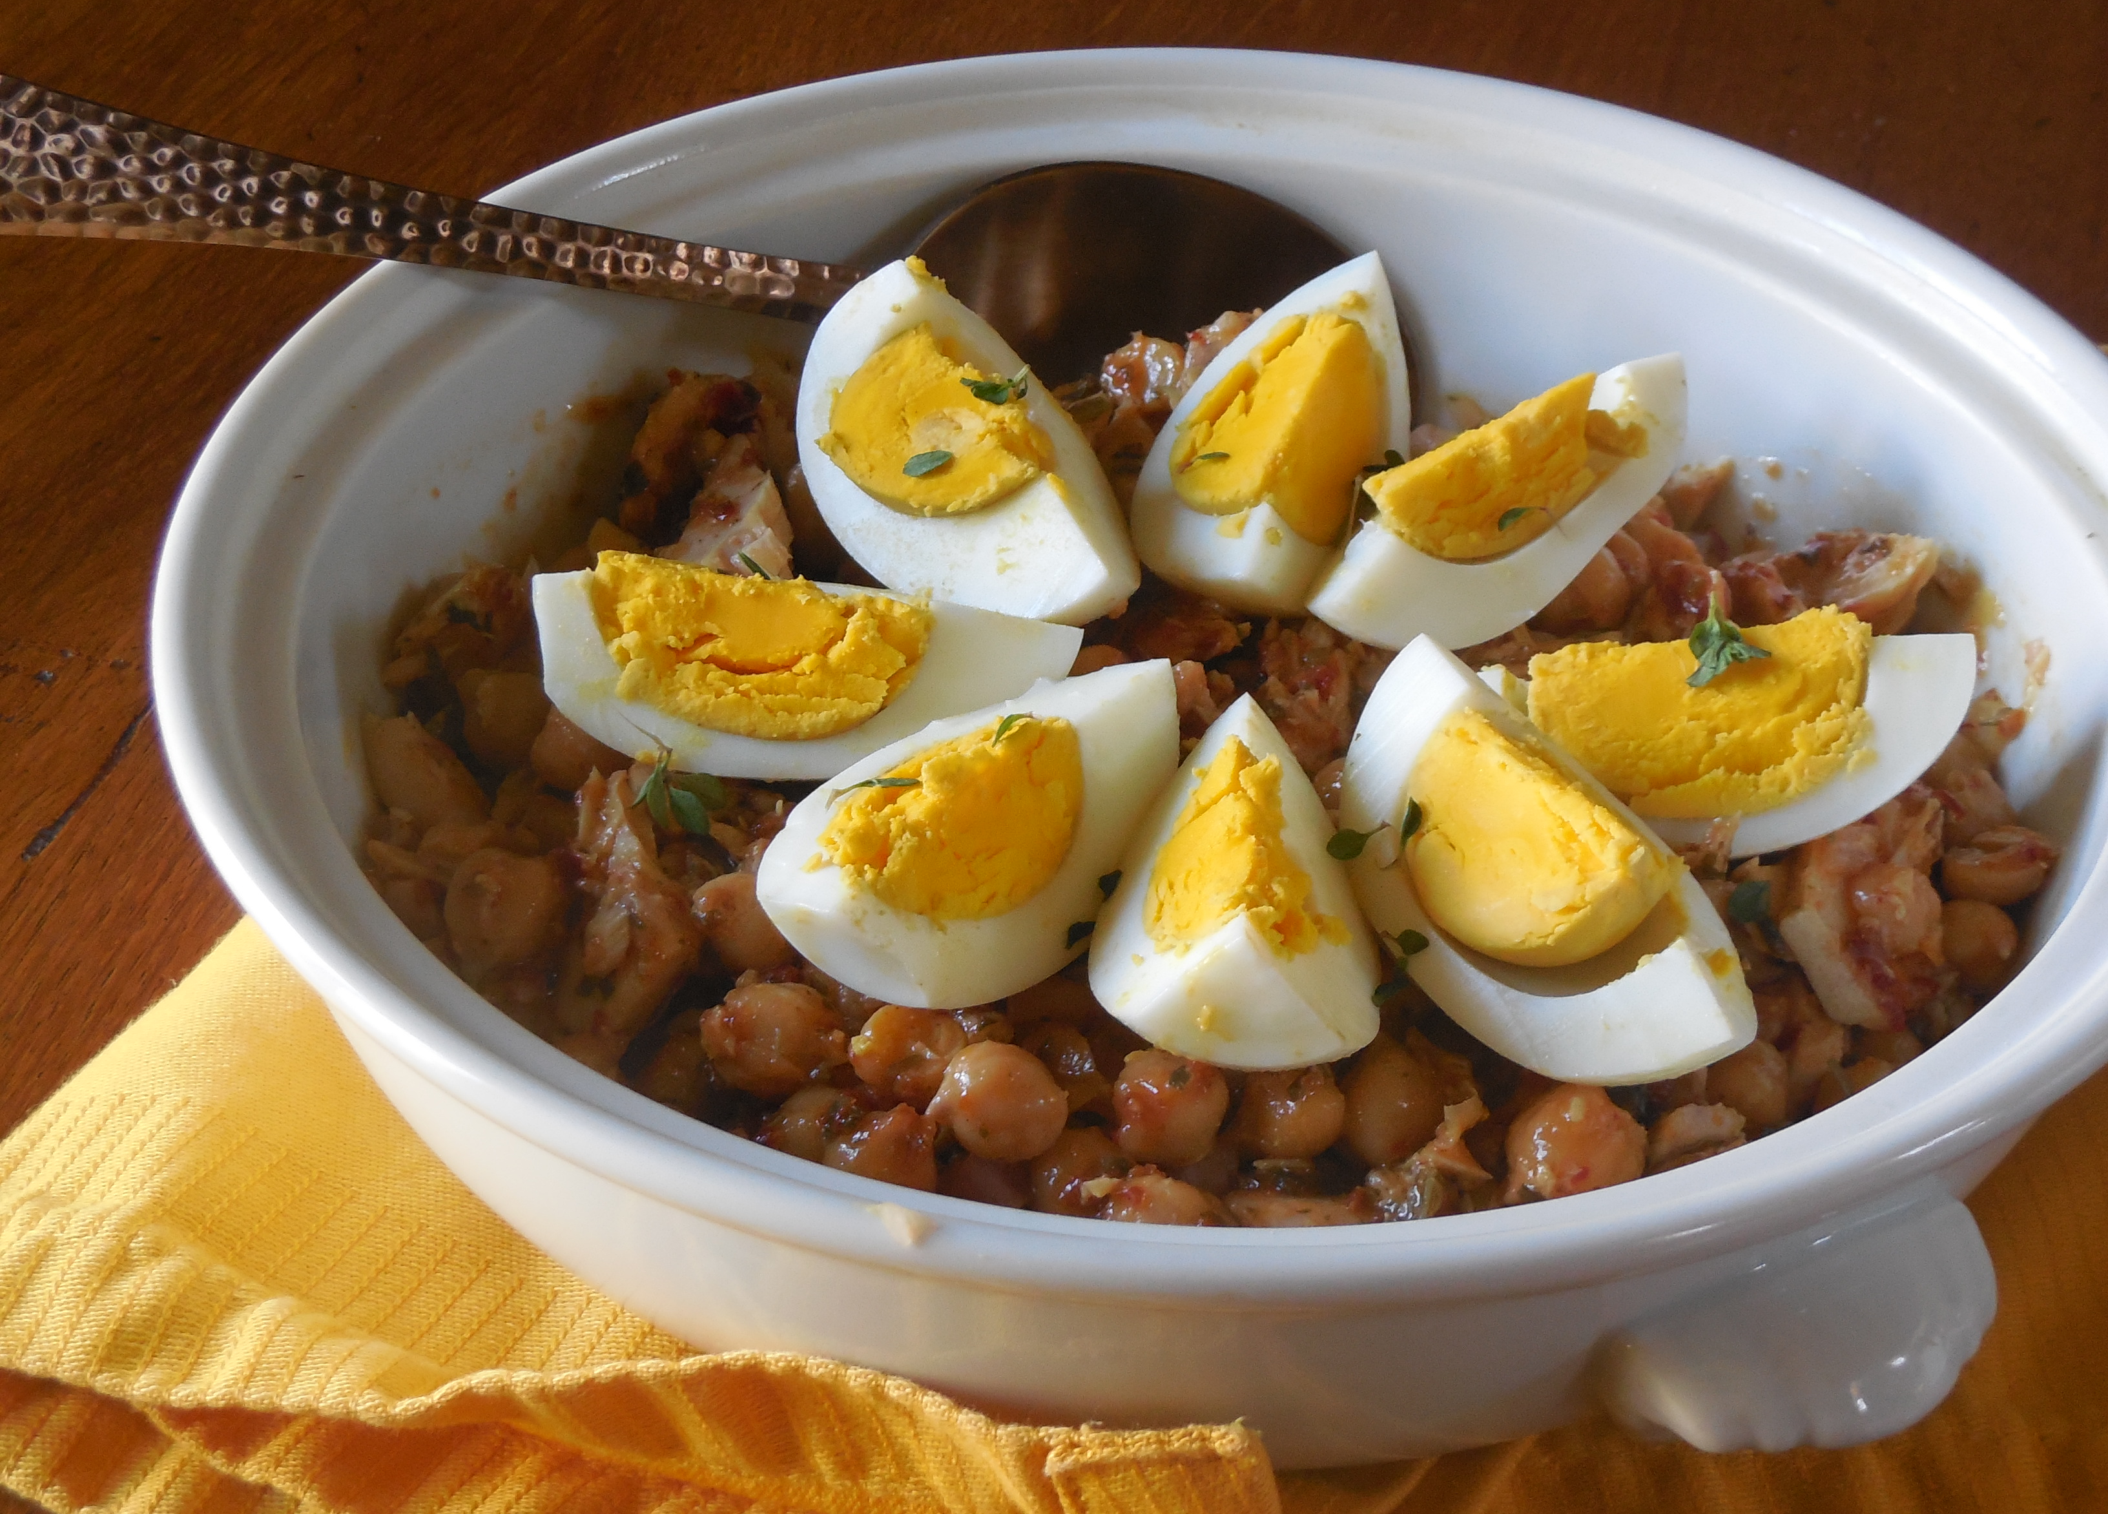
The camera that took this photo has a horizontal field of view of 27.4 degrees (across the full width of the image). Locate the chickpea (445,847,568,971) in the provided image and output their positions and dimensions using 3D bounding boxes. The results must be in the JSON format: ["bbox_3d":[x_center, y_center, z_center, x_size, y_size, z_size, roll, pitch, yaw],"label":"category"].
[{"bbox_3d":[-0.054,0.015,0.428,0.012,0.012,0.012,1,38,0],"label":"chickpea"}]

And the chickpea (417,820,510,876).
[{"bbox_3d":[-0.060,0.010,0.437,0.010,0.009,0.010,1,38,0],"label":"chickpea"}]

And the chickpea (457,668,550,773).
[{"bbox_3d":[-0.057,-0.004,0.453,0.011,0.010,0.011,1,38,0],"label":"chickpea"}]

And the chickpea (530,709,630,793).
[{"bbox_3d":[-0.049,-0.001,0.449,0.011,0.011,0.011,1,38,0],"label":"chickpea"}]

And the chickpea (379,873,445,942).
[{"bbox_3d":[-0.063,0.015,0.430,0.011,0.010,0.011,1,38,0],"label":"chickpea"}]

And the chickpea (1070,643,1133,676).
[{"bbox_3d":[0.004,-0.007,0.458,0.011,0.010,0.011,1,38,0],"label":"chickpea"}]

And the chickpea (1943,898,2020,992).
[{"bbox_3d":[0.091,0.019,0.428,0.010,0.010,0.010,1,38,0],"label":"chickpea"}]

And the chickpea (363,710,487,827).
[{"bbox_3d":[-0.064,0.001,0.445,0.012,0.011,0.012,1,38,0],"label":"chickpea"}]

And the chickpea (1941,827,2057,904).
[{"bbox_3d":[0.096,0.011,0.438,0.011,0.009,0.010,1,38,0],"label":"chickpea"}]

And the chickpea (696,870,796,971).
[{"bbox_3d":[-0.030,0.016,0.426,0.011,0.011,0.011,1,38,0],"label":"chickpea"}]

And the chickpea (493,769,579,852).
[{"bbox_3d":[-0.053,0.006,0.446,0.010,0.010,0.010,1,38,0],"label":"chickpea"}]

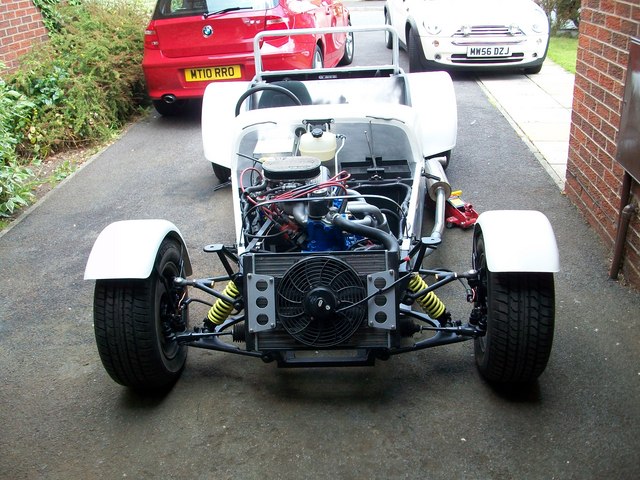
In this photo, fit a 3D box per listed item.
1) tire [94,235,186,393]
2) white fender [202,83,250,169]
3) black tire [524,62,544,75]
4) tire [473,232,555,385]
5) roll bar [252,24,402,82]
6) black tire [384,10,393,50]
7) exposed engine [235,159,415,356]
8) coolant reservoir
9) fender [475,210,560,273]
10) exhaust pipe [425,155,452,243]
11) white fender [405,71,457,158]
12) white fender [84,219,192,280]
[{"bbox_3d":[-0.655,0.267,2.376,0.210,0.575,0.575,-4,24,0],"label":"tire"},{"bbox_3d":[-0.586,-0.863,4.378,0.320,0.450,0.800,-3,24,3],"label":"white fender"},{"bbox_3d":[2.585,-2.313,7.645,0.190,0.610,0.610,-3,24,2],"label":"black tire"},{"bbox_3d":[0.684,0.222,2.268,0.210,0.575,0.575,0,24,9],"label":"tire"},{"bbox_3d":[0.052,-1.240,4.165,0.940,0.340,0.120,-3,24,3],"label":"roll bar"},{"bbox_3d":[1.161,-3.324,9.880,0.190,0.610,0.610,-3,24,2],"label":"black tire"},{"bbox_3d":[0.015,0.006,2.519,0.610,0.540,1.020,-3,24,3],"label":"exposed engine"},{"bbox_3d":[-0.010,-0.453,3.017,0.180,0.170,0.130,-3,24,3],"label":"coolant reservoir"},{"bbox_3d":[0.673,0.047,2.246,0.230,0.345,0.570,0,24,9],"label":"fender"},{"bbox_3d":[0.572,-0.233,3.170,0.170,0.160,1.250,0,24,8],"label":"exhaust pipe"},{"bbox_3d":[0.740,-0.921,4.303,0.320,0.450,0.800,-3,24,3],"label":"white fender"},{"bbox_3d":[-0.667,0.090,2.356,0.230,0.345,0.570,-4,24,0],"label":"white fender"}]

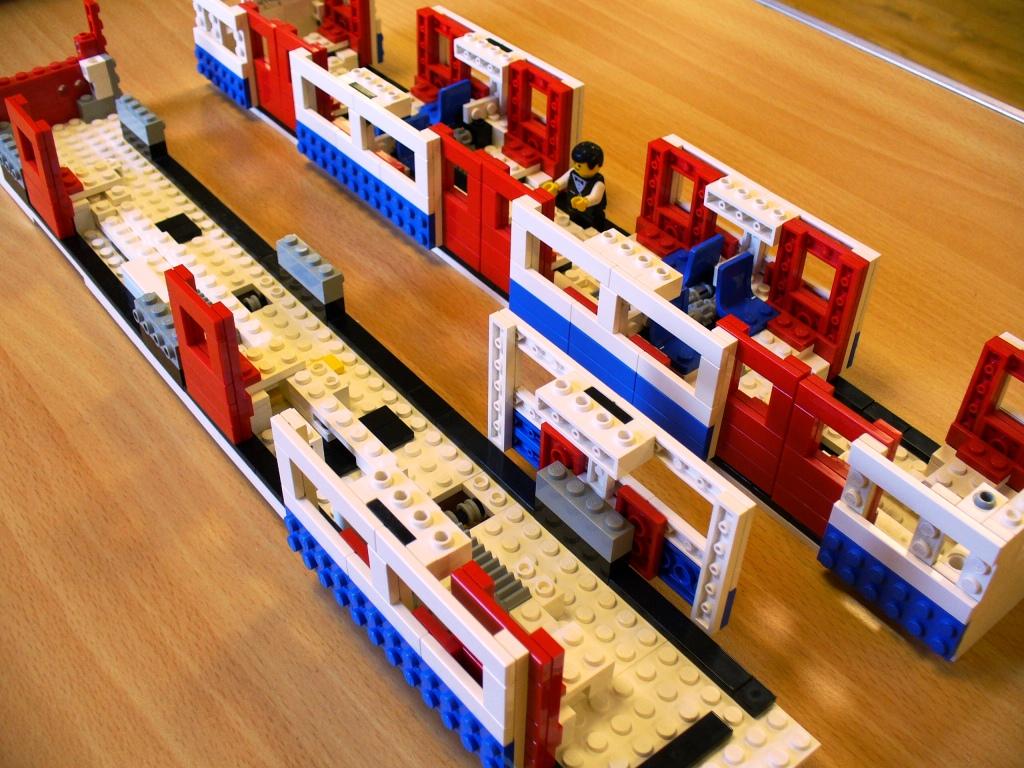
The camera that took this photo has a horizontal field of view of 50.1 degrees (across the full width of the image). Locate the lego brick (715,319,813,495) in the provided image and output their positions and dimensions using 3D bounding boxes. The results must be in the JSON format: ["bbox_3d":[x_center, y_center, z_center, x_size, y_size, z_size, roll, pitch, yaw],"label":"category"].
[{"bbox_3d":[0.071,0.007,0.328,0.007,0.048,0.032,-28,50,-29],"label":"lego brick"}]

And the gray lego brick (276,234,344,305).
[{"bbox_3d":[-0.071,-0.041,0.385,0.009,0.011,0.032,-28,50,-30],"label":"gray lego brick"}]

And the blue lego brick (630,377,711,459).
[{"bbox_3d":[0.051,0.010,0.350,0.003,0.016,0.032,-29,50,-28],"label":"blue lego brick"}]

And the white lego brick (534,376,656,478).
[{"bbox_3d":[0.022,0.010,0.297,0.013,0.010,0.033,-28,50,-29],"label":"white lego brick"}]

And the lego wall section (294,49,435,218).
[{"bbox_3d":[-0.059,-0.101,0.431,0.006,0.032,0.096,-29,50,-28],"label":"lego wall section"}]

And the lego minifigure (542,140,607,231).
[{"bbox_3d":[0.026,-0.075,0.423,0.019,0.042,0.015,32,50,28],"label":"lego minifigure"}]

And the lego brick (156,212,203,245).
[{"bbox_3d":[-0.131,-0.059,0.427,0.015,0.003,0.016,-28,50,-29],"label":"lego brick"}]

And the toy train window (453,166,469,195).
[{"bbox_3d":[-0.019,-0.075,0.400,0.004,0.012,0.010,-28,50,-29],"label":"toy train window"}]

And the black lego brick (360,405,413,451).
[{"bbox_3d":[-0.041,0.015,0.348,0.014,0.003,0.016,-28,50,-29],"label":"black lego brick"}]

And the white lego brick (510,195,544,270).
[{"bbox_3d":[0.005,-0.052,0.372,0.006,0.024,0.008,-28,50,-29],"label":"white lego brick"}]

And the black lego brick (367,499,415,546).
[{"bbox_3d":[-0.028,0.034,0.260,0.003,0.004,0.016,-28,50,-29],"label":"black lego brick"}]

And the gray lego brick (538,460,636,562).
[{"bbox_3d":[0.021,0.036,0.321,0.008,0.011,0.033,-28,50,-29],"label":"gray lego brick"}]

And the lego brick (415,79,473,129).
[{"bbox_3d":[-0.029,-0.124,0.476,0.016,0.019,0.015,-29,50,-28],"label":"lego brick"}]

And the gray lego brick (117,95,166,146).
[{"bbox_3d":[-0.163,-0.117,0.484,0.009,0.011,0.032,-28,50,-29],"label":"gray lego brick"}]

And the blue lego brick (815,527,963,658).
[{"bbox_3d":[0.104,0.057,0.301,0.005,0.016,0.048,-29,50,-28],"label":"blue lego brick"}]

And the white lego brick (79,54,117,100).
[{"bbox_3d":[-0.181,-0.134,0.478,0.009,0.016,0.008,-28,50,-30],"label":"white lego brick"}]

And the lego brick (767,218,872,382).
[{"bbox_3d":[0.102,-0.028,0.371,0.007,0.048,0.032,-28,50,-29],"label":"lego brick"}]

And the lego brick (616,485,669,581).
[{"bbox_3d":[0.035,0.041,0.303,0.003,0.024,0.016,-28,50,-29],"label":"lego brick"}]

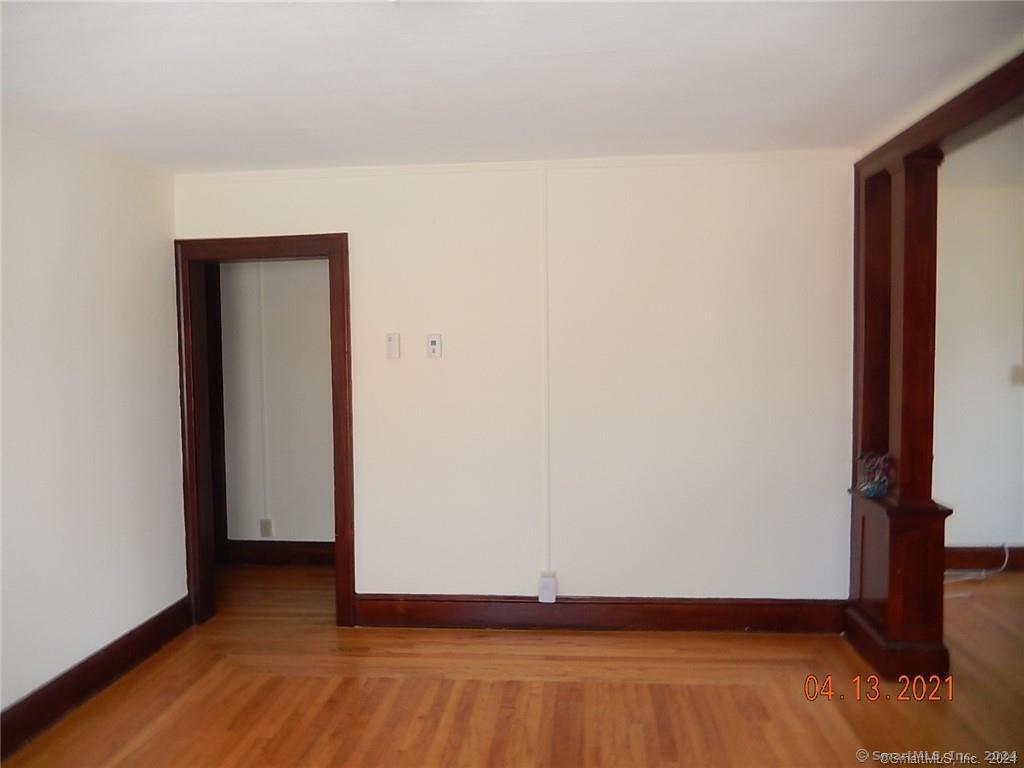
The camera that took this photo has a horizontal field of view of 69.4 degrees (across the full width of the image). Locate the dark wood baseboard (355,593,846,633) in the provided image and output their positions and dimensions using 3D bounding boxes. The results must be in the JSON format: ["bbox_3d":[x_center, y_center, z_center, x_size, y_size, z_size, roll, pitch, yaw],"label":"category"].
[{"bbox_3d":[0.441,1.219,3.937,2.601,0.180,0.022,-1,2,5],"label":"dark wood baseboard"}]

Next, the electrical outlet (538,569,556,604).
[{"bbox_3d":[0.191,1.074,3.938,0.093,0.177,0.045,-1,2,5],"label":"electrical outlet"}]

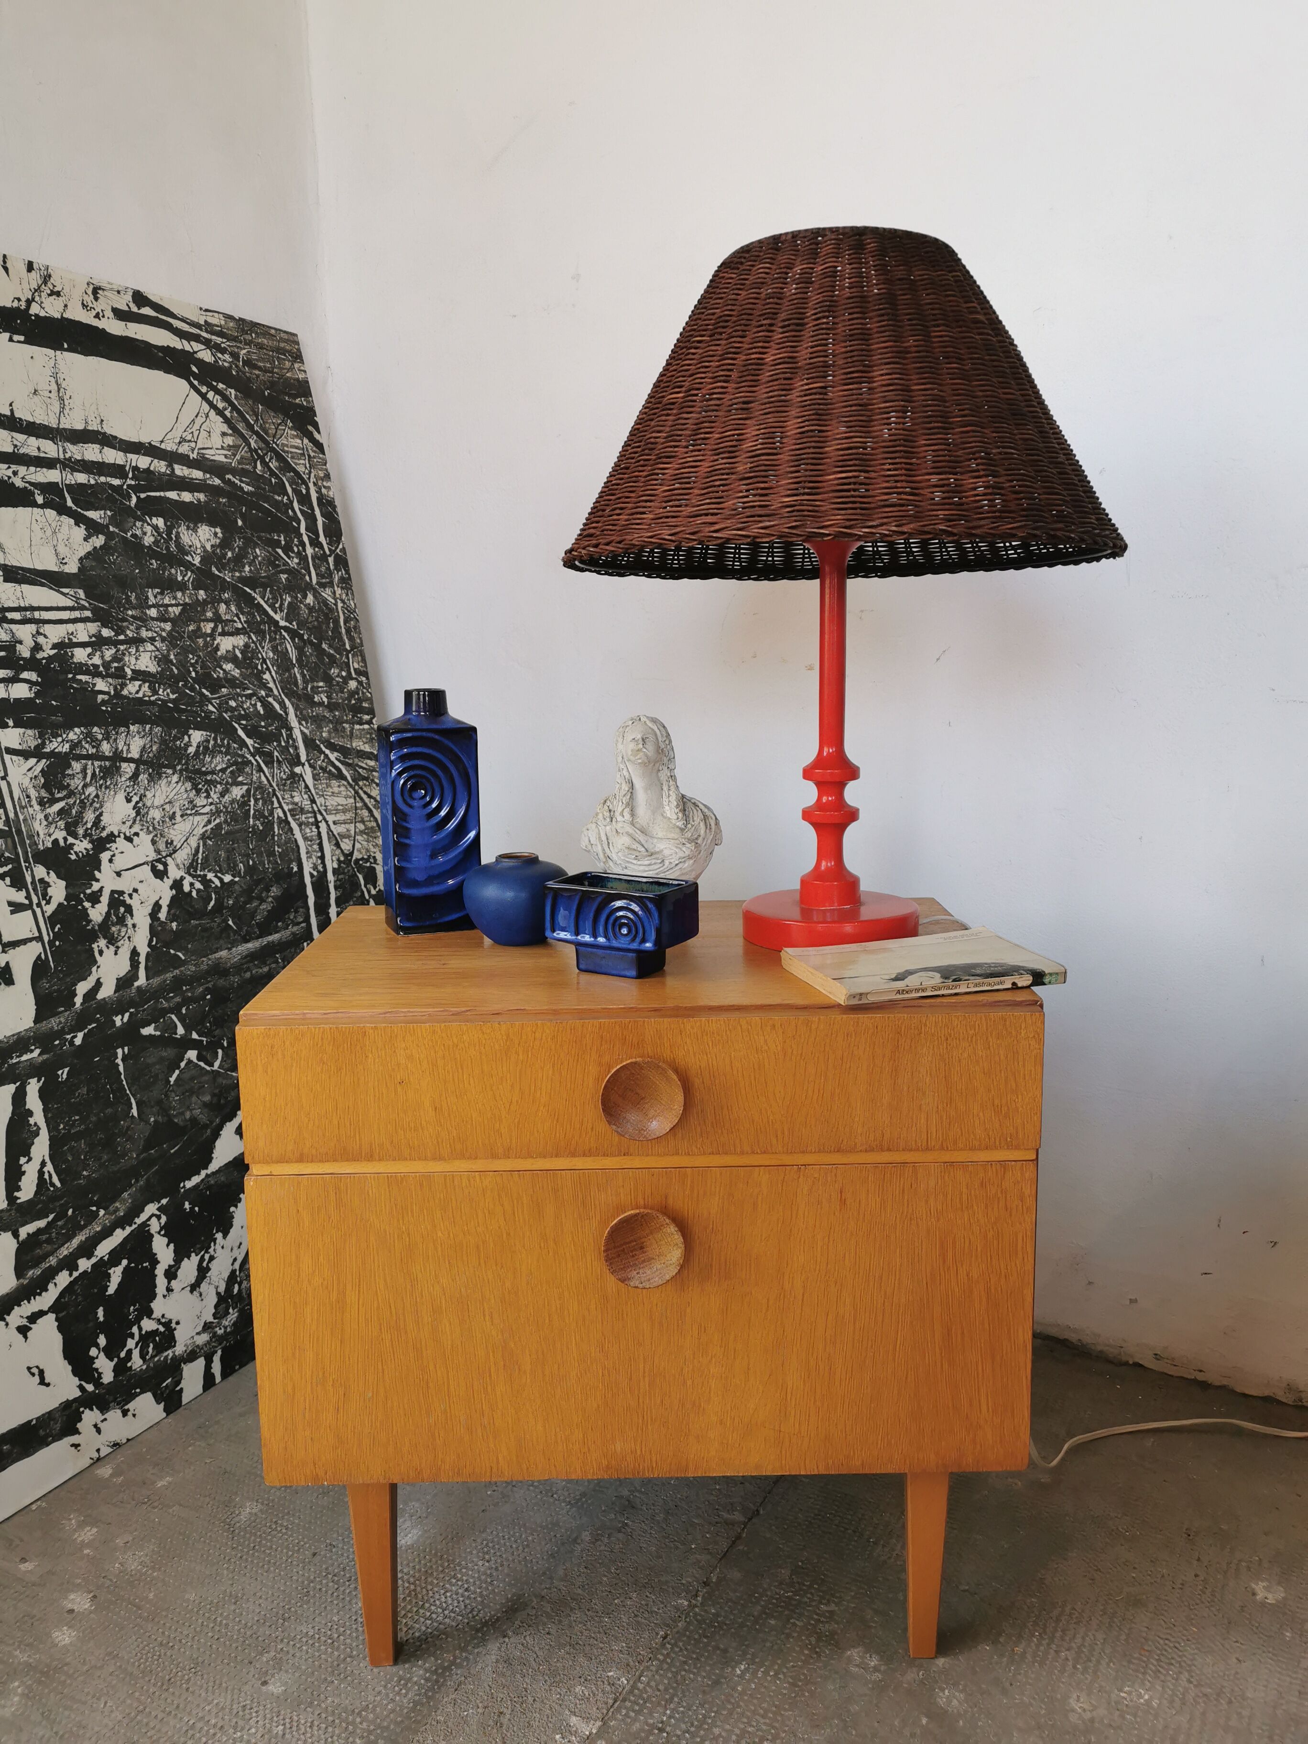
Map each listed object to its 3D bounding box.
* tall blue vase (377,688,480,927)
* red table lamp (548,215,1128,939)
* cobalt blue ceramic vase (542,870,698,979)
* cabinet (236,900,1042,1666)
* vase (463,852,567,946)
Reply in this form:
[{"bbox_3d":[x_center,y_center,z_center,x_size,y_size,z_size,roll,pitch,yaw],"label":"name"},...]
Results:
[{"bbox_3d":[-0.193,-0.053,1.172,0.073,0.205,0.057,-5,11,-21],"label":"tall blue vase"},{"bbox_3d":[0.146,-0.211,1.098,0.440,0.529,0.440,-1,10,0],"label":"red table lamp"},{"bbox_3d":[-0.024,0.041,1.018,0.101,0.065,0.055,5,12,31],"label":"cobalt blue ceramic vase"},{"bbox_3d":[-0.006,0.314,1.125,0.545,0.510,0.390,-1,10,0],"label":"cabinet"},{"bbox_3d":[-0.112,0.022,1.120,0.085,0.071,0.085,-1,10,0],"label":"vase"}]

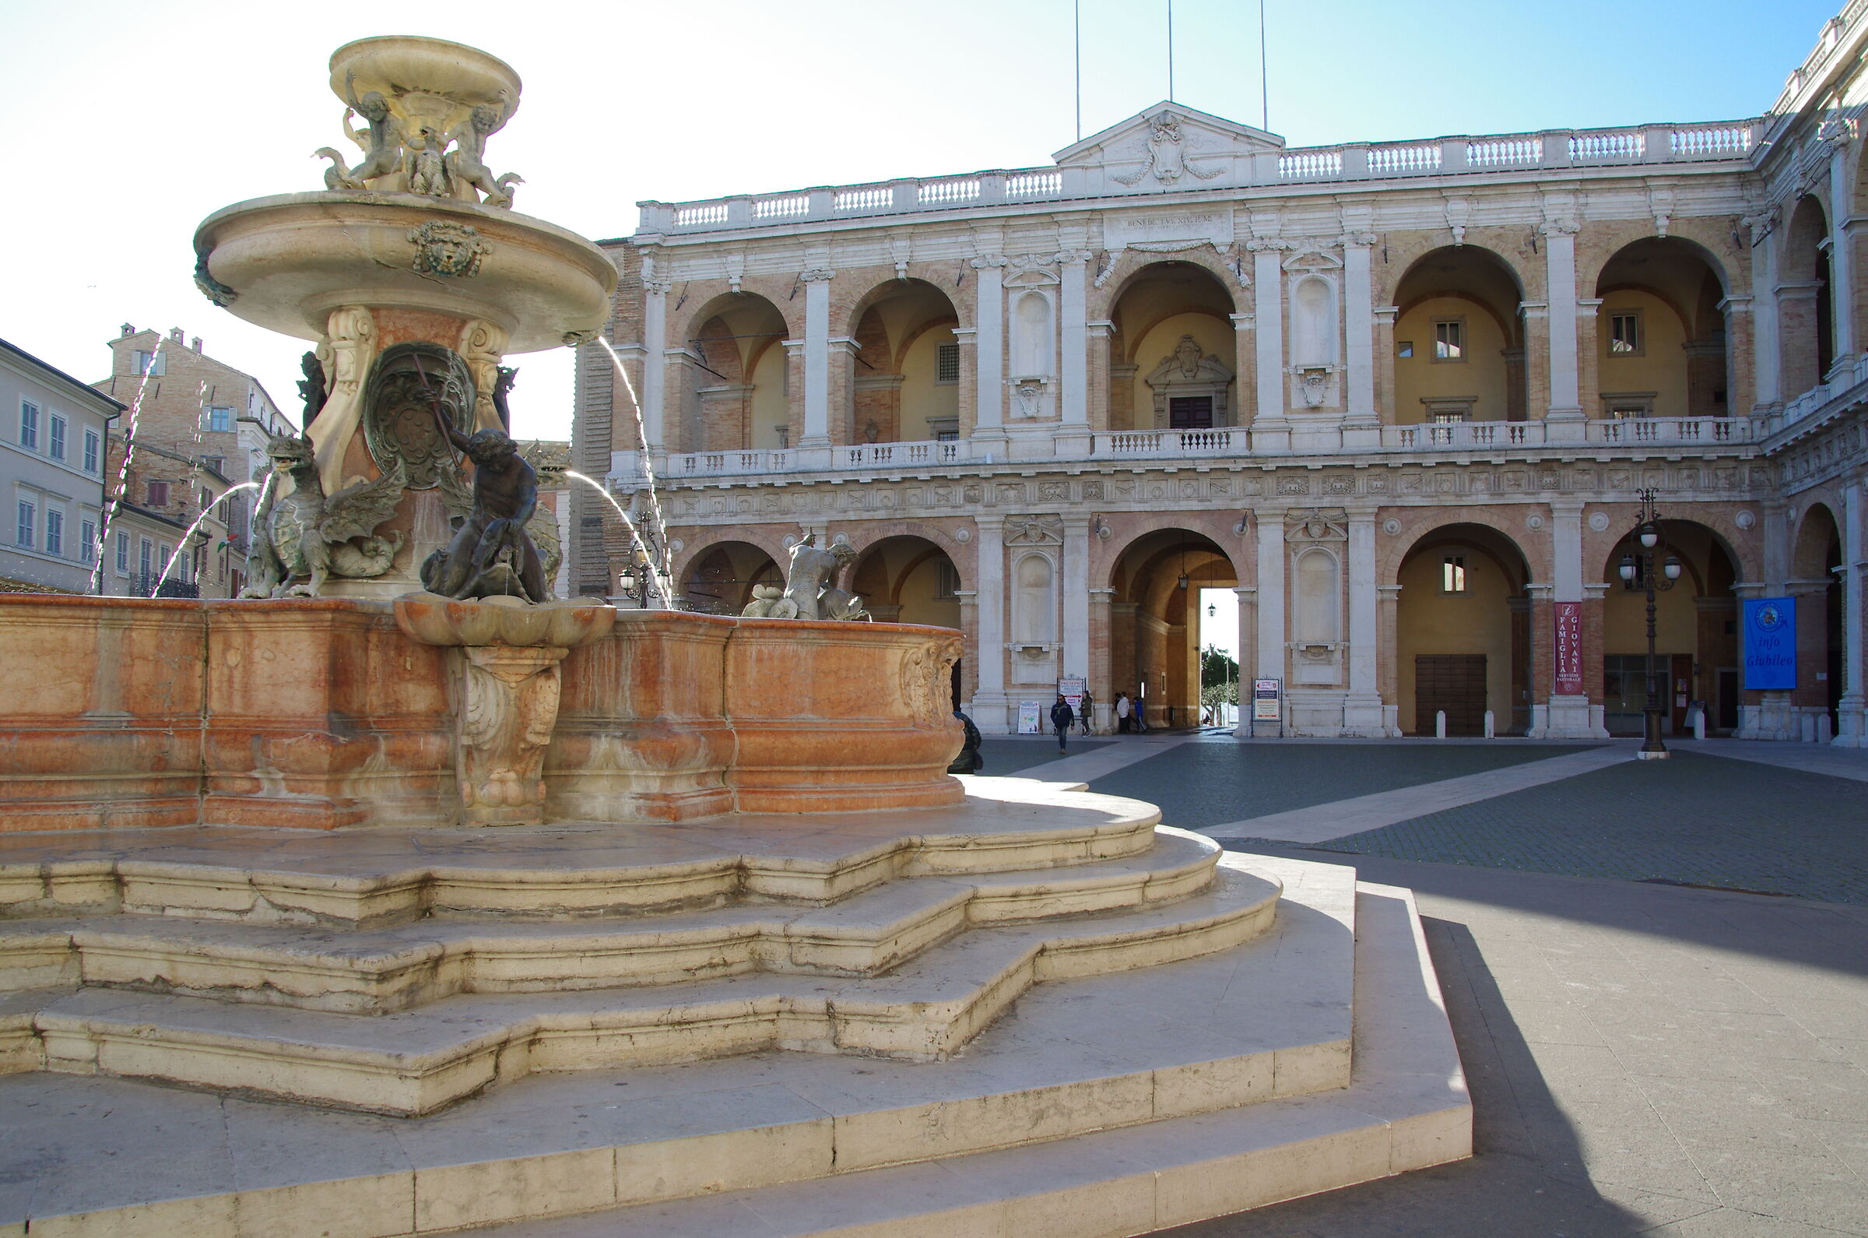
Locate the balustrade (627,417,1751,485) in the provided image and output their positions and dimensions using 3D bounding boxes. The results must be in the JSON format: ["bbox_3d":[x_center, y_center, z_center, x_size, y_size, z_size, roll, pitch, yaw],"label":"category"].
[{"bbox_3d":[7.492,-5.906,49.428,38.549,1.150,0.600,0,-3,14],"label":"balustrade"}]

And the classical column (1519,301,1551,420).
[{"bbox_3d":[20.138,-8.581,47.145,0.952,4.032,0.950,0,-3,14],"label":"classical column"}]

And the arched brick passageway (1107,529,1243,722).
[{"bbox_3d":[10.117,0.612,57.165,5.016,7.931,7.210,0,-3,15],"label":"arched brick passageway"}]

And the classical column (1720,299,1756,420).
[{"bbox_3d":[26.079,-8.448,45.655,0.934,3.998,0.950,0,-3,14],"label":"classical column"}]

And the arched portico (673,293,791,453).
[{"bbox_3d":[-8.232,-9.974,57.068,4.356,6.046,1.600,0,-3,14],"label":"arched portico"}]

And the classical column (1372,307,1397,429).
[{"bbox_3d":[16.287,-9.135,50.524,0.754,4.139,0.850,0,-3,14],"label":"classical column"}]

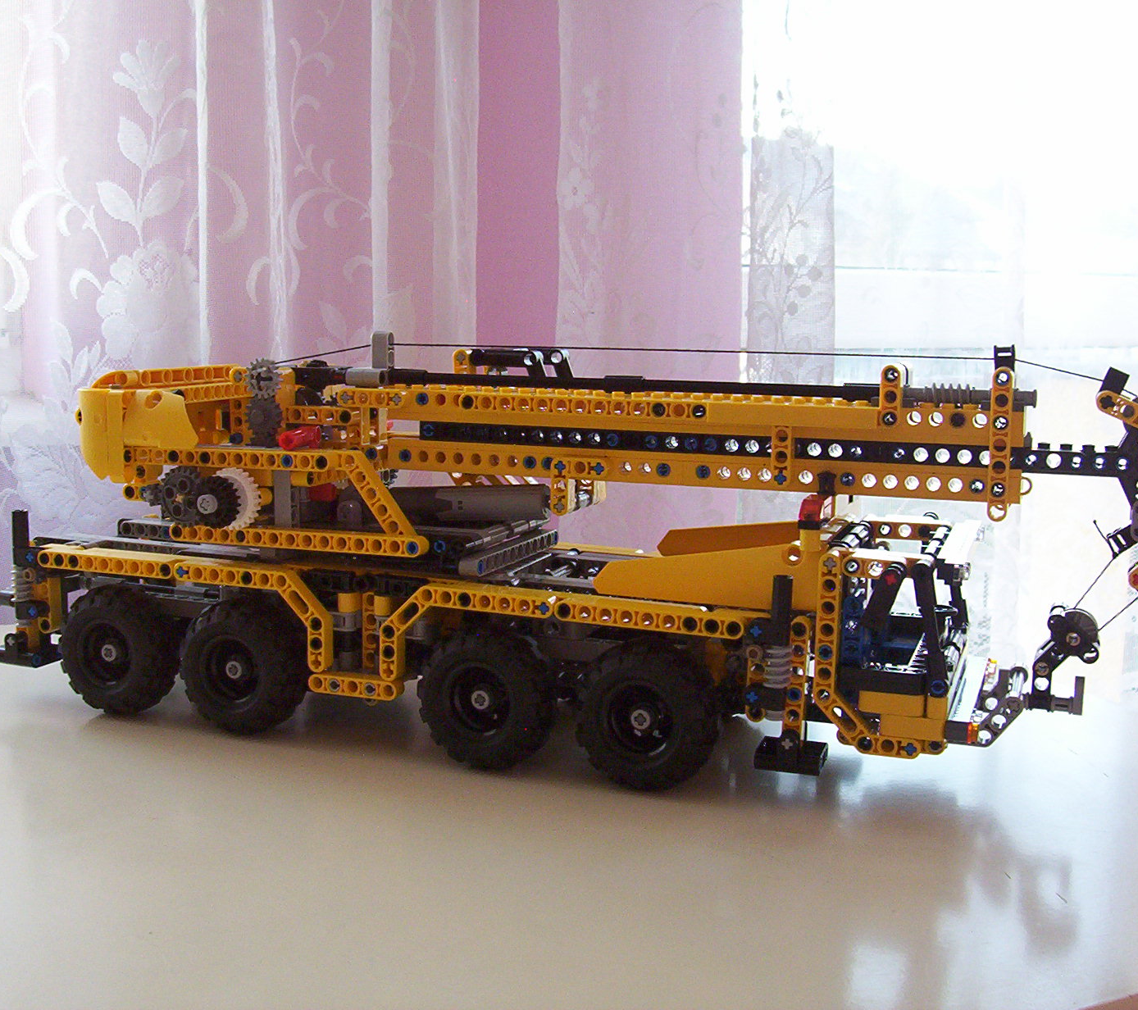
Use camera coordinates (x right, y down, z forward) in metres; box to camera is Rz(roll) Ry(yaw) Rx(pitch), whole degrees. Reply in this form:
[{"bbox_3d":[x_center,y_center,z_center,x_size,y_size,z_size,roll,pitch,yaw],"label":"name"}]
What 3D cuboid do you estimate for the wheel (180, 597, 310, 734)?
[{"bbox_3d":[-0.133,0.067,0.682,0.052,0.052,0.027,4,8,22],"label":"wheel"}]

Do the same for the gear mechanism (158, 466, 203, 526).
[{"bbox_3d":[-0.156,-0.003,0.680,0.025,0.025,0.008,4,8,22],"label":"gear mechanism"}]

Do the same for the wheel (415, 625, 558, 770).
[{"bbox_3d":[-0.031,0.075,0.640,0.052,0.052,0.027,4,8,22],"label":"wheel"}]

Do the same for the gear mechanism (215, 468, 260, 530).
[{"bbox_3d":[-0.135,-0.003,0.671,0.025,0.025,0.008,4,8,22],"label":"gear mechanism"}]

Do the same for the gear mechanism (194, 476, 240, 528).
[{"bbox_3d":[-0.140,-0.001,0.662,0.022,0.022,0.008,4,8,22],"label":"gear mechanism"}]

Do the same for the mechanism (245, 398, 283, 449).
[{"bbox_3d":[-0.129,-0.036,0.707,0.018,0.019,0.008,4,8,22],"label":"mechanism"}]

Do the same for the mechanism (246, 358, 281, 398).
[{"bbox_3d":[-0.130,-0.053,0.707,0.018,0.018,0.008,4,8,22],"label":"mechanism"}]

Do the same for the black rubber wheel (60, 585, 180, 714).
[{"bbox_3d":[-0.190,0.062,0.706,0.052,0.052,0.027,4,8,22],"label":"black rubber wheel"}]

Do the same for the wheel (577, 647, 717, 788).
[{"bbox_3d":[0.028,0.079,0.616,0.052,0.052,0.027,4,8,22],"label":"wheel"}]

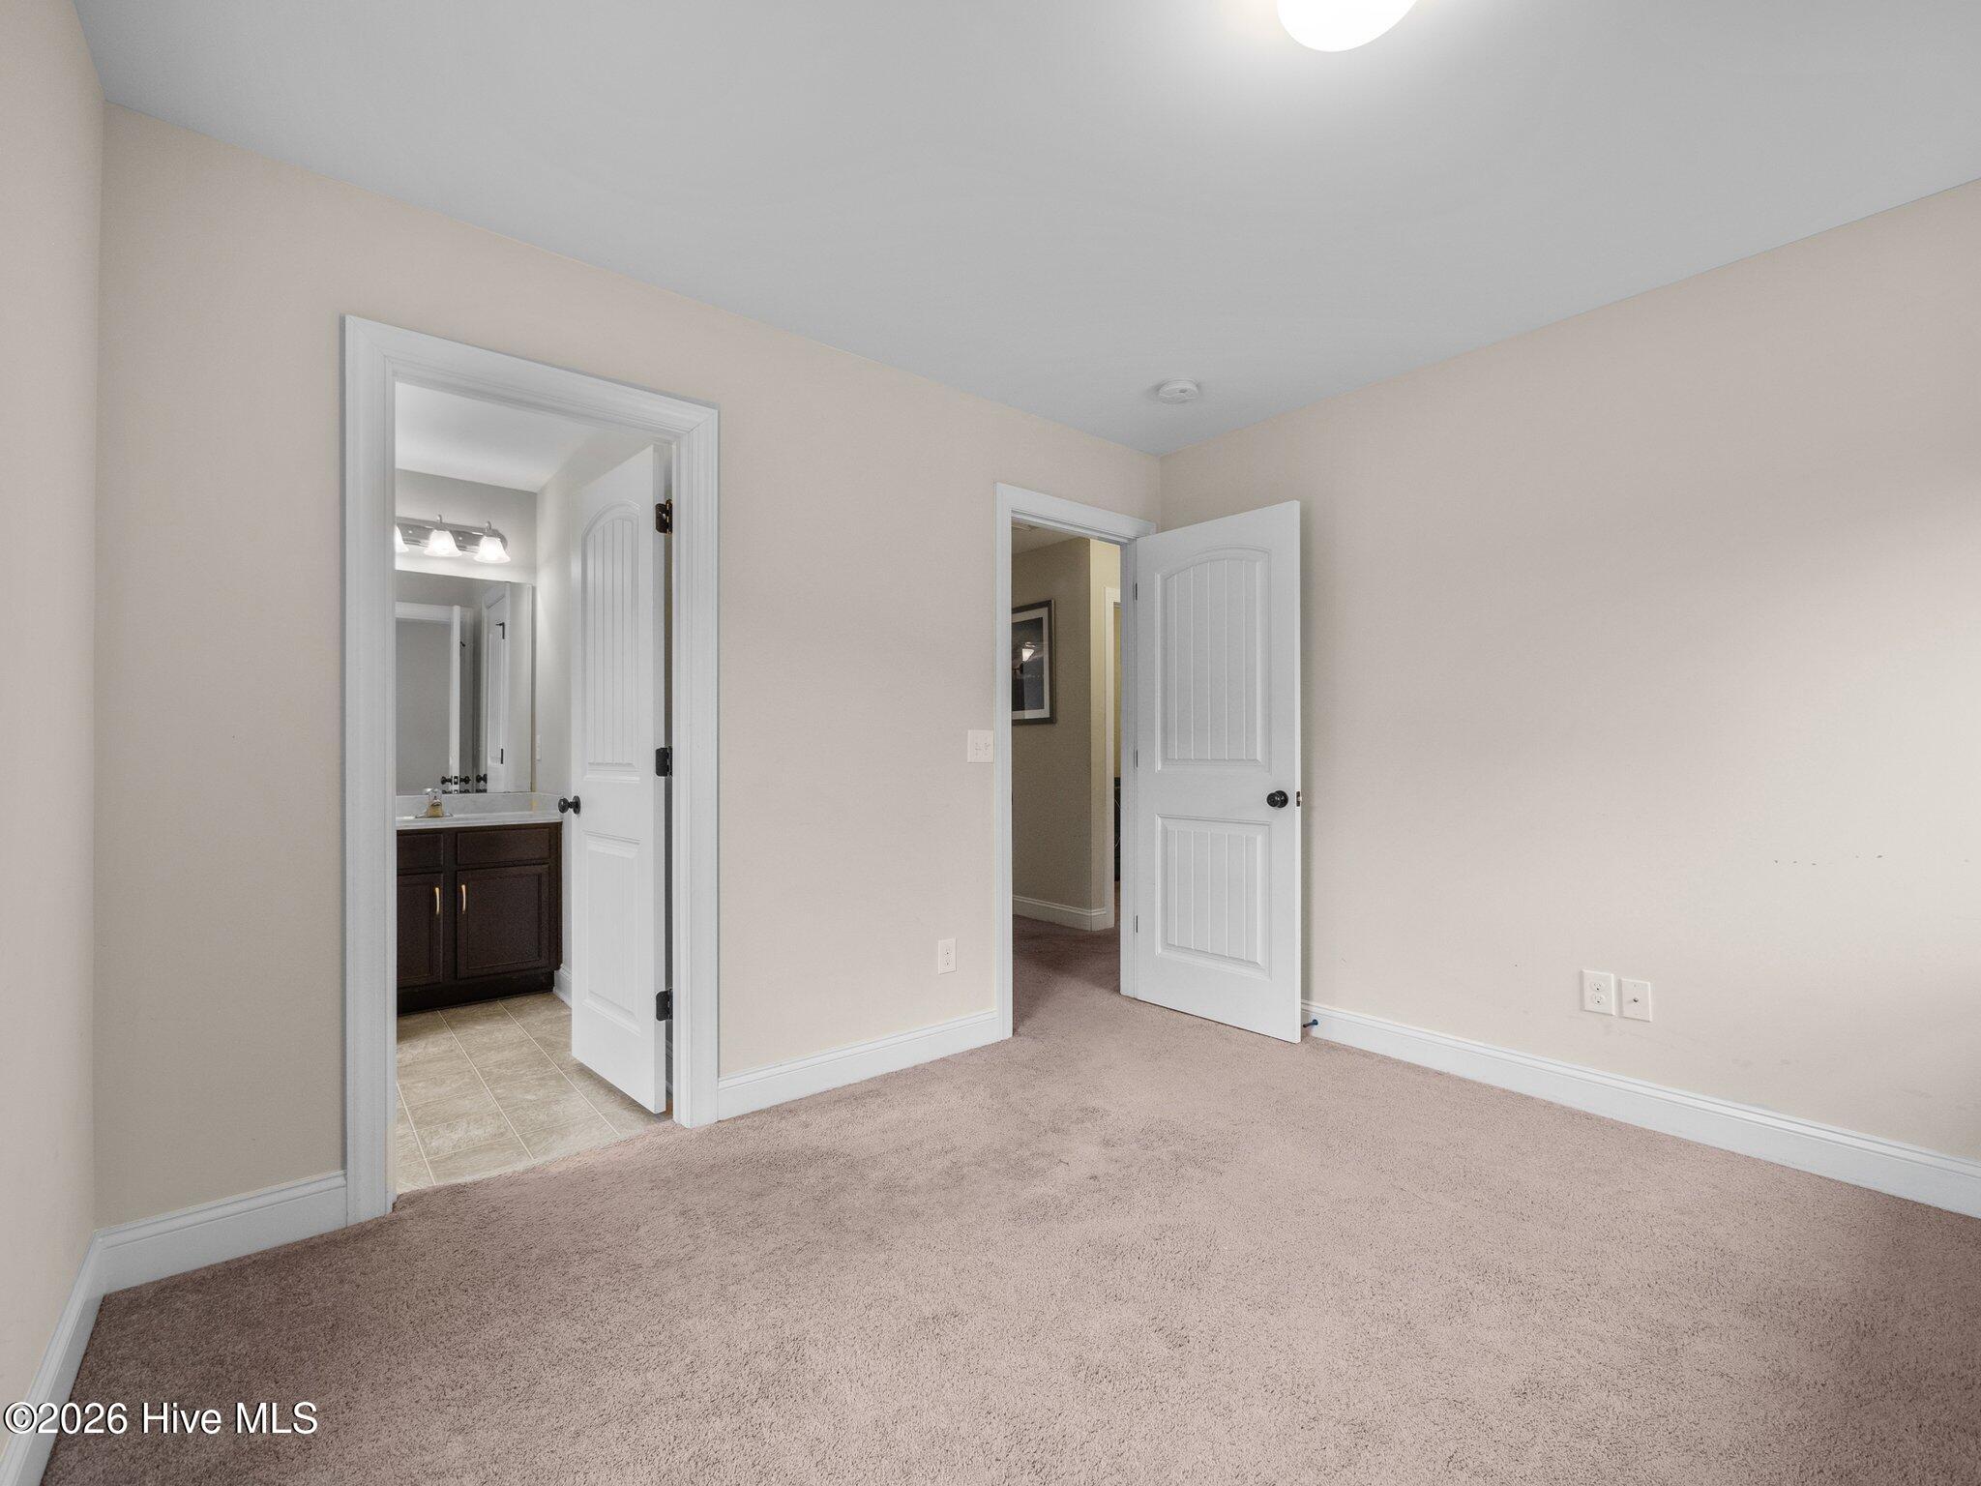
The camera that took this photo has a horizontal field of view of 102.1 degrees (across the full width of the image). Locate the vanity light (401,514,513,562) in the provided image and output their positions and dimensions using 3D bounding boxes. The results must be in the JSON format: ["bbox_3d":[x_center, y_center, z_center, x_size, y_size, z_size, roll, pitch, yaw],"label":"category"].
[{"bbox_3d":[-2.591,-0.982,3.794,0.590,0.205,0.170,0,-1,-38],"label":"vanity light"}]

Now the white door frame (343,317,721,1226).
[{"bbox_3d":[-1.198,0.063,2.186,0.885,2.135,0.130,0,-1,-38],"label":"white door frame"}]

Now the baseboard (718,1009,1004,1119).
[{"bbox_3d":[-0.388,1.074,2.728,1.075,0.124,0.018,0,-1,-38],"label":"baseboard"}]

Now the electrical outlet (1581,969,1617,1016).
[{"bbox_3d":[1.847,0.760,2.433,0.009,0.121,0.078,0,-1,-42],"label":"electrical outlet"}]

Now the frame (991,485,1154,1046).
[{"bbox_3d":[0.364,0.073,3.393,0.925,2.135,0.130,0,-1,-38],"label":"frame"}]

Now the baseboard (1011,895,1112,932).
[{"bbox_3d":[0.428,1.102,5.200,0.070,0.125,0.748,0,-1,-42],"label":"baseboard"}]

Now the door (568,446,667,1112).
[{"bbox_3d":[-1.252,0.114,2.688,0.675,2.035,0.040,-1,-1,42],"label":"door"}]

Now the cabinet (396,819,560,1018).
[{"bbox_3d":[-2.470,0.761,3.623,0.870,0.800,0.550,0,-1,-38],"label":"cabinet"}]

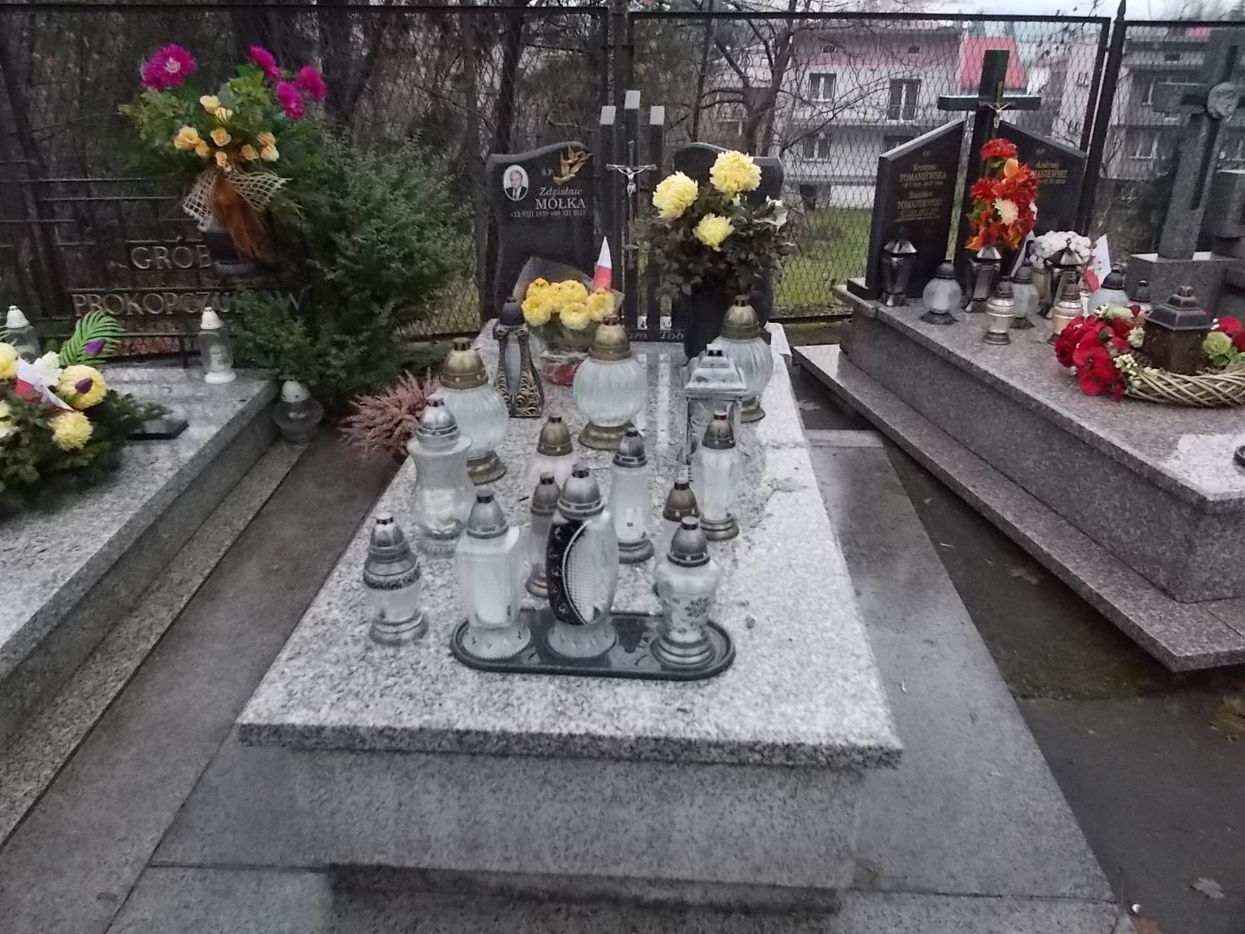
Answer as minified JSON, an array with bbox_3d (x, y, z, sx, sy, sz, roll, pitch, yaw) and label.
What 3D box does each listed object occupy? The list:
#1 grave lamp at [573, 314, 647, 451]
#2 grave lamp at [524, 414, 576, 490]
[{"bbox_3d":[-0.039,-0.231,2.478,0.197,0.346,0.197,1,25,3],"label":"grave lamp"},{"bbox_3d":[-0.128,0.023,1.842,0.119,0.259,0.119,1,25,3],"label":"grave lamp"}]

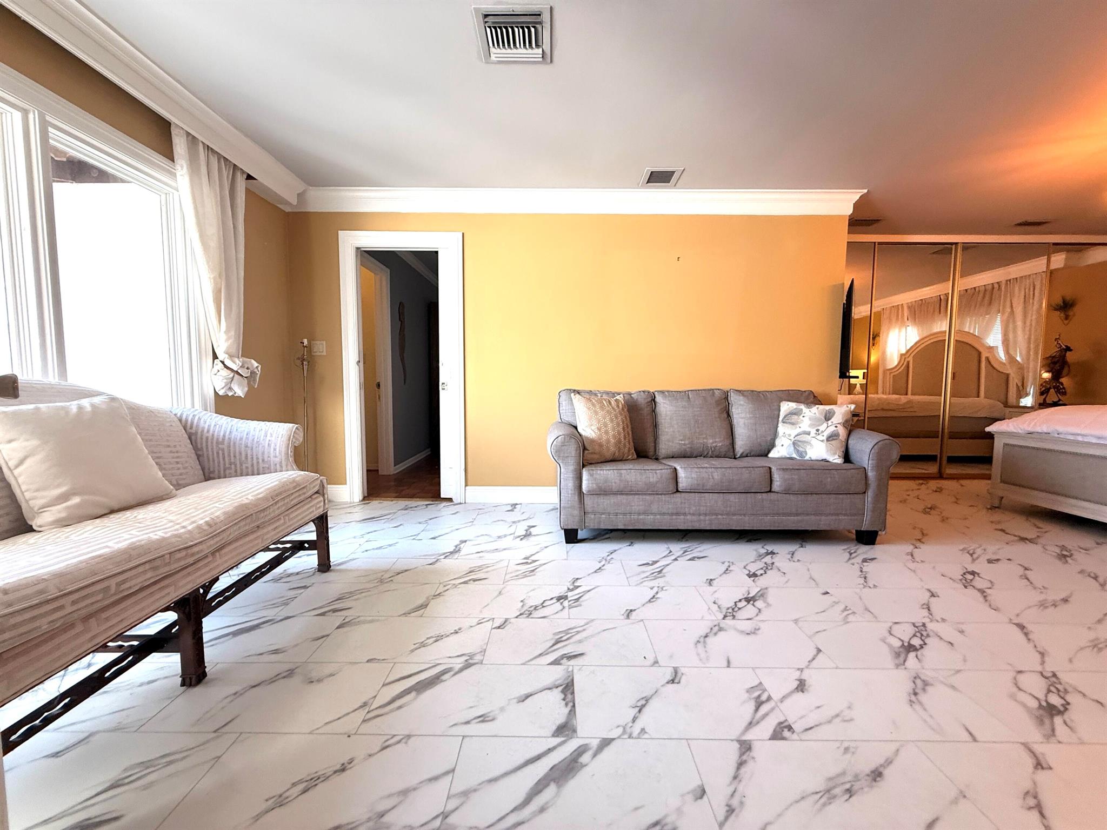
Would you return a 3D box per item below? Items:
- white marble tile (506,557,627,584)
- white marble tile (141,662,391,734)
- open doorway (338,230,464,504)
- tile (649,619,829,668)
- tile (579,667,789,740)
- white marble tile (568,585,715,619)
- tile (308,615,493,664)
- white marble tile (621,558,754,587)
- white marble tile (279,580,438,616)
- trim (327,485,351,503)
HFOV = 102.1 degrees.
[{"bbox_3d":[0.064,0.812,2.301,0.610,0.010,0.306,0,4,0],"label":"white marble tile"},{"bbox_3d":[-0.841,0.864,1.375,0.607,0.010,0.305,0,4,0],"label":"white marble tile"},{"bbox_3d":[-1.179,-0.354,3.597,0.955,2.125,0.150,0,4,0],"label":"open doorway"},{"bbox_3d":[0.671,0.858,1.680,0.610,0.010,0.306,0,4,0],"label":"tile"},{"bbox_3d":[0.369,0.872,1.367,0.607,0.010,0.305,0,4,0],"label":"tile"},{"bbox_3d":[0.371,0.835,1.990,0.610,0.010,0.306,0,4,0],"label":"white marble tile"},{"bbox_3d":[-0.547,0.850,1.690,0.610,0.010,0.306,0,4,0],"label":"tile"},{"bbox_3d":[0.670,0.811,2.284,0.607,0.010,0.305,0,4,0],"label":"white marble tile"},{"bbox_3d":[-0.847,0.827,2.001,0.610,0.010,0.306,0,4,0],"label":"white marble tile"},{"bbox_3d":[-1.868,0.631,3.615,0.400,0.140,0.018,0,4,0],"label":"trim"}]

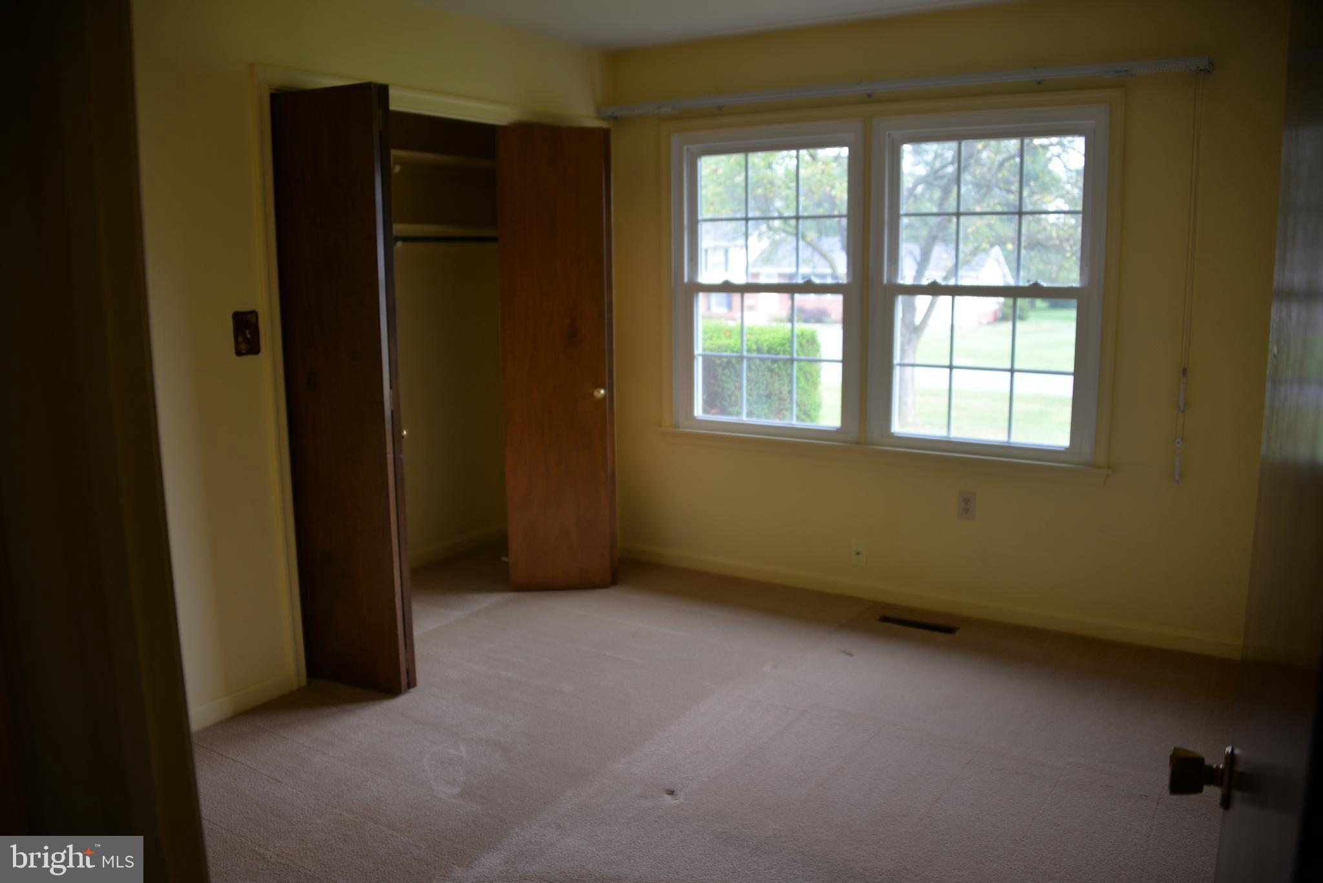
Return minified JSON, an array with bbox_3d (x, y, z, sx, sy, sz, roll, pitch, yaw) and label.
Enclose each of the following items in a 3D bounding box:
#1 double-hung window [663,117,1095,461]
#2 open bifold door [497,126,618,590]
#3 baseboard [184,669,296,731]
[{"bbox_3d":[0.851,-0.644,4.220,1.840,1.310,0.100,6,12,32],"label":"double-hung window"},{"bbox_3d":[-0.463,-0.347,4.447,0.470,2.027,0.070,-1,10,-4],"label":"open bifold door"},{"bbox_3d":[-1.364,0.849,3.322,0.017,0.070,0.471,6,12,32],"label":"baseboard"}]

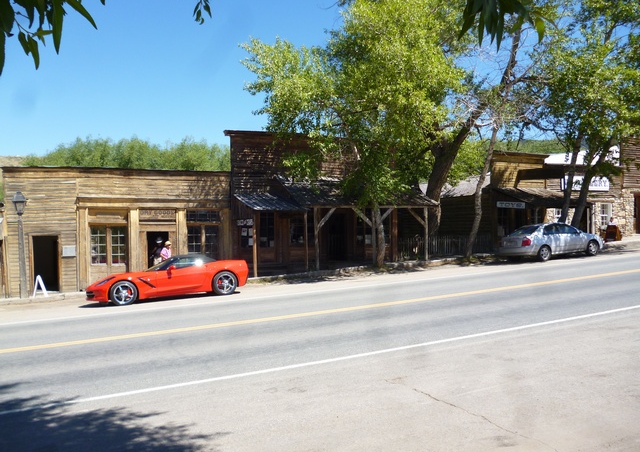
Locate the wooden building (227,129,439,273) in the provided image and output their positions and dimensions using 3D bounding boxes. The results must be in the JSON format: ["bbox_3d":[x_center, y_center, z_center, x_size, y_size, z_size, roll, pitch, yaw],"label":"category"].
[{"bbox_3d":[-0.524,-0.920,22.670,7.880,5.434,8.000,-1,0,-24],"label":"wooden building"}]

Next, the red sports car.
[{"bbox_3d":[-4.363,1.438,15.022,4.495,1.235,1.877,-3,1,-24],"label":"red sports car"}]

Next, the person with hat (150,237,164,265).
[{"bbox_3d":[-5.747,1.244,18.342,0.520,1.708,0.420,-1,0,-30],"label":"person with hat"}]

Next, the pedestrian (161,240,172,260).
[{"bbox_3d":[-5.351,1.296,18.081,0.400,1.530,0.480,-1,0,30],"label":"pedestrian"}]

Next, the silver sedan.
[{"bbox_3d":[9.400,0.583,21.079,4.480,1.470,1.735,-3,1,-24],"label":"silver sedan"}]

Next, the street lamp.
[{"bbox_3d":[-8.660,0.558,15.019,0.440,3.090,0.440,-1,0,-24],"label":"street lamp"}]

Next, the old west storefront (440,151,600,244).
[{"bbox_3d":[9.326,-1.202,27.353,3.949,4.859,8.500,-1,0,-24],"label":"old west storefront"}]

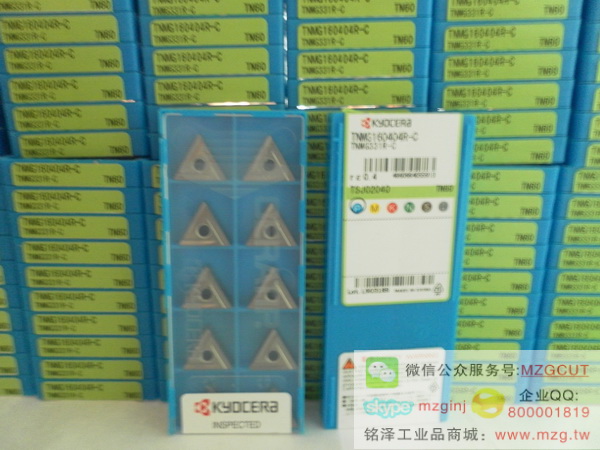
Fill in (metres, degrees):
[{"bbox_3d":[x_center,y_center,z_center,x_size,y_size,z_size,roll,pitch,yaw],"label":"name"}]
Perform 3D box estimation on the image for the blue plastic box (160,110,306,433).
[{"bbox_3d":[-0.020,0.017,0.156,0.044,0.103,0.009,0,8,-1],"label":"blue plastic box"}]

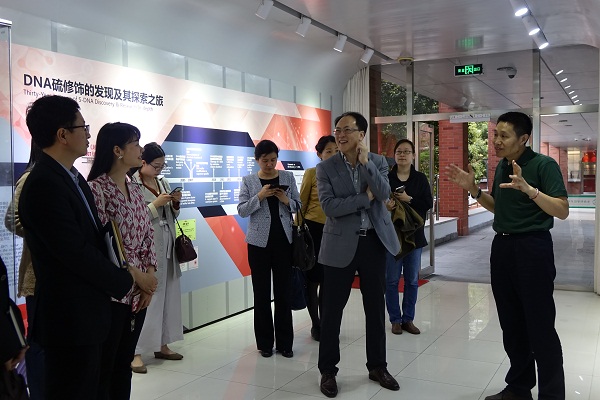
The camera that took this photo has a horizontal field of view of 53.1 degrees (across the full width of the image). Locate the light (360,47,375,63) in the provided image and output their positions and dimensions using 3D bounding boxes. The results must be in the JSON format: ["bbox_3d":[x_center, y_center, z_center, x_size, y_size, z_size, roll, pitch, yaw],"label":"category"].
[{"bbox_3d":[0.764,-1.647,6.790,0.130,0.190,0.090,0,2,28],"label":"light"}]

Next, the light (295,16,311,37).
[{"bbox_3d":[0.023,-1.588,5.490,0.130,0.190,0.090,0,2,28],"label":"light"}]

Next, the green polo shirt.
[{"bbox_3d":[1.310,-0.055,3.470,0.300,0.535,0.470,-2,2,-23],"label":"green polo shirt"}]

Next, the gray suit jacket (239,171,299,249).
[{"bbox_3d":[-0.245,0.066,4.670,0.500,0.580,0.360,-1,2,-10],"label":"gray suit jacket"}]

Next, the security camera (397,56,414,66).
[{"bbox_3d":[1.350,-1.773,7.680,0.210,0.115,0.210,1,3,28],"label":"security camera"}]

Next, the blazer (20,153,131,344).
[{"bbox_3d":[-0.905,0.200,2.440,0.440,0.740,0.490,0,2,3],"label":"blazer"}]

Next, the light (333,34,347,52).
[{"bbox_3d":[0.411,-1.628,6.240,0.100,0.170,0.100,25,14,25],"label":"light"}]

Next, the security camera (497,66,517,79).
[{"bbox_3d":[2.874,-1.774,8.350,0.250,0.165,0.190,0,2,28],"label":"security camera"}]

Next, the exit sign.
[{"bbox_3d":[2.126,-1.634,7.570,0.340,0.135,0.030,1,3,28],"label":"exit sign"}]

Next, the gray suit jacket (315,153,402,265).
[{"bbox_3d":[0.378,0.068,3.880,0.540,0.740,0.380,-1,2,-7],"label":"gray suit jacket"}]

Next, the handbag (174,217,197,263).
[{"bbox_3d":[-0.889,0.311,4.660,0.180,0.350,0.130,-2,2,-21],"label":"handbag"}]

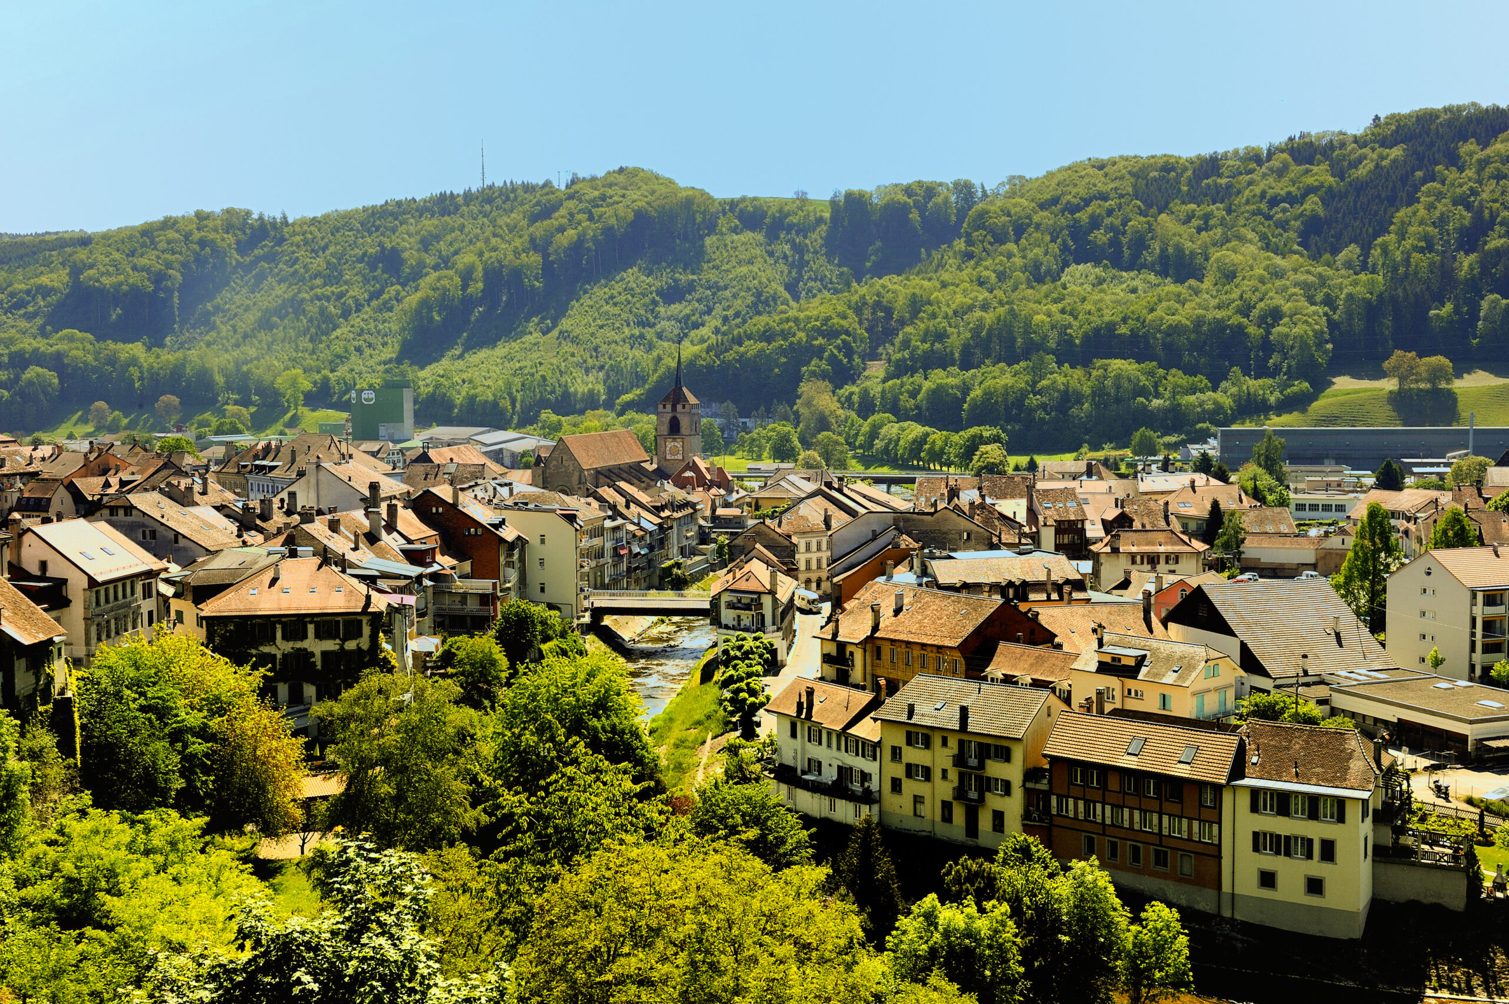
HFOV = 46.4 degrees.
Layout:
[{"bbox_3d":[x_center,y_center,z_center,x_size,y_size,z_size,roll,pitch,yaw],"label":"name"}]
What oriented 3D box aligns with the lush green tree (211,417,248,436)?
[{"bbox_3d":[-247.720,-31.720,830.640,17.440,17.230,17.440,-2,4,-17],"label":"lush green tree"}]

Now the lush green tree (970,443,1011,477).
[{"bbox_3d":[69.750,-9.790,520.560,11.950,14.940,11.950,0,4,8],"label":"lush green tree"}]

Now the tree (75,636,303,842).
[{"bbox_3d":[-47.360,19.680,148.000,18.470,16.310,15.700,-1,5,0],"label":"tree"}]

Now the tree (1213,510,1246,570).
[{"bbox_3d":[84.190,7.070,312.430,5.740,11.460,5.740,1,4,15],"label":"tree"}]

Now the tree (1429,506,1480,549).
[{"bbox_3d":[103.460,8.710,260.610,7.170,16.250,7.170,1,5,22],"label":"tree"}]

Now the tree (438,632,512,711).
[{"bbox_3d":[-28.110,17.370,177.000,7.240,7.600,7.240,-1,5,0],"label":"tree"}]

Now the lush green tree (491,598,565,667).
[{"bbox_3d":[-28.220,16.480,219.340,8.920,9.070,8.920,-1,4,-7],"label":"lush green tree"}]

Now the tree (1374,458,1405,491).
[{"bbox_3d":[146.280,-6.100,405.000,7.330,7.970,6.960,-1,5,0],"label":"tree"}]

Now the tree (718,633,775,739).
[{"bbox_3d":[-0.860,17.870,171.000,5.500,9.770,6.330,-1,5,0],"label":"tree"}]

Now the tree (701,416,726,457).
[{"bbox_3d":[-13.510,-20.080,545.000,9.130,12.620,9.130,-1,5,0],"label":"tree"}]

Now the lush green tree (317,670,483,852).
[{"bbox_3d":[-28.390,20.870,141.000,13.380,13.620,12.710,-1,5,0],"label":"lush green tree"}]

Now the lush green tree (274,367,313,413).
[{"bbox_3d":[-240.960,-58.300,920.920,19.940,24.580,19.940,-2,4,-15],"label":"lush green tree"}]

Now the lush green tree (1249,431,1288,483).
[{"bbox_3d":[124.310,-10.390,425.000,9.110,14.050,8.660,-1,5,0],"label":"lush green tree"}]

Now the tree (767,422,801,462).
[{"bbox_3d":[8.710,-17.420,520.000,10.110,12.010,10.110,-1,5,0],"label":"tree"}]

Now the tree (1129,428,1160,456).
[{"bbox_3d":[144.230,-20.070,650.570,10.670,15.200,10.670,1,4,12],"label":"tree"}]

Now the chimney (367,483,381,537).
[{"bbox_3d":[-44.210,1.010,205.240,1.450,6.570,1.200,0,4,10],"label":"chimney"}]

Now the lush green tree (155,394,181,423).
[{"bbox_3d":[-266.700,-42.330,800.000,11.790,13.280,11.790,-1,5,0],"label":"lush green tree"}]

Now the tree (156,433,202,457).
[{"bbox_3d":[-199.820,-15.480,610.630,15.620,16.900,15.620,-2,4,-18],"label":"tree"}]

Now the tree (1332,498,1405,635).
[{"bbox_3d":[81.960,9.380,235.710,9.110,18.960,9.110,1,5,19],"label":"tree"}]

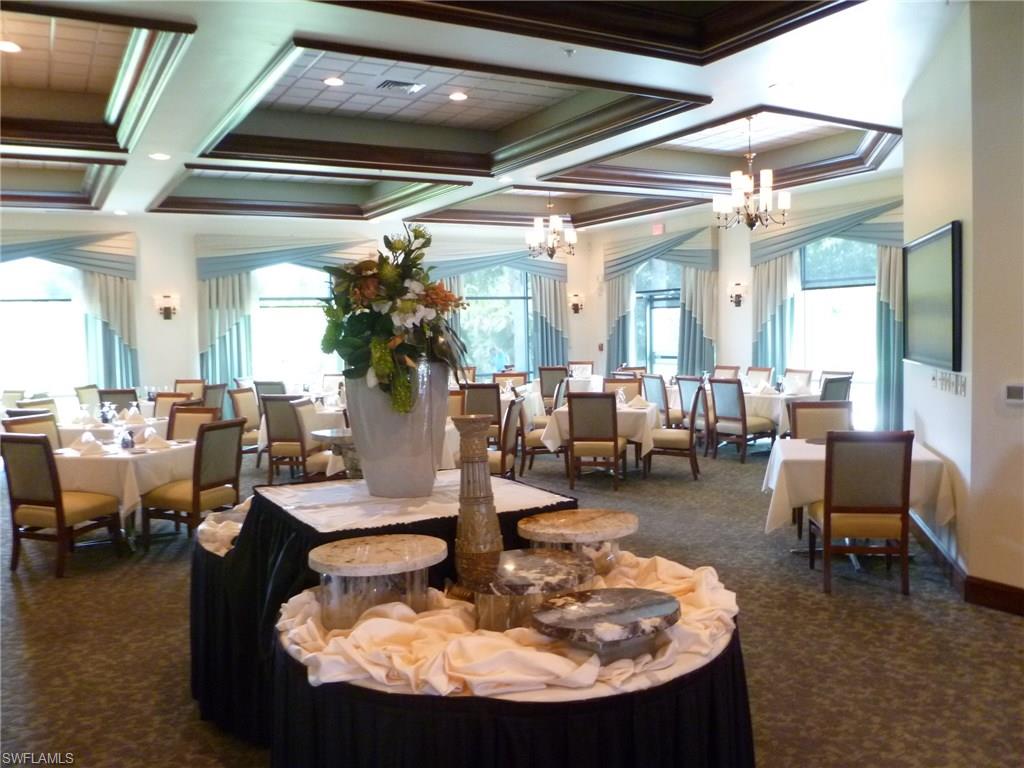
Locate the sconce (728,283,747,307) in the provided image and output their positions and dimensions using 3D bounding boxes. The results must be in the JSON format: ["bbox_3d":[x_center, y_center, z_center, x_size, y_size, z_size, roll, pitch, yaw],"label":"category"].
[{"bbox_3d":[3.360,-1.334,12.342,0.130,0.360,0.290,-4,5,-30],"label":"sconce"}]

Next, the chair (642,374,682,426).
[{"bbox_3d":[2.049,0.377,10.556,0.600,0.980,0.520,-4,5,-29],"label":"chair"}]

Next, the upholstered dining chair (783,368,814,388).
[{"bbox_3d":[3.571,0.314,10.879,0.580,0.965,0.490,-4,5,-29],"label":"upholstered dining chair"}]

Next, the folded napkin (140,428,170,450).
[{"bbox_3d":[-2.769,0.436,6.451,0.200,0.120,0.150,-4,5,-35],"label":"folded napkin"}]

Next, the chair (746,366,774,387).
[{"bbox_3d":[3.222,0.287,11.427,0.600,0.980,0.520,-4,5,-30],"label":"chair"}]

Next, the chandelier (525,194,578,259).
[{"bbox_3d":[0.564,-2.395,12.165,0.780,1.080,0.780,-1,4,0],"label":"chandelier"}]

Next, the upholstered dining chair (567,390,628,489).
[{"bbox_3d":[0.880,0.552,8.429,0.520,0.980,0.600,0,4,16],"label":"upholstered dining chair"}]

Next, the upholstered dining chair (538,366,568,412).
[{"bbox_3d":[0.762,0.204,13.197,0.490,0.965,0.600,0,4,24],"label":"upholstered dining chair"}]

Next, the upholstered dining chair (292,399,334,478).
[{"bbox_3d":[-1.781,0.646,8.079,0.580,0.965,0.490,-1,4,13],"label":"upholstered dining chair"}]

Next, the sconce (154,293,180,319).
[{"bbox_3d":[-5.082,-1.158,12.220,0.330,0.370,0.160,-4,5,-28],"label":"sconce"}]

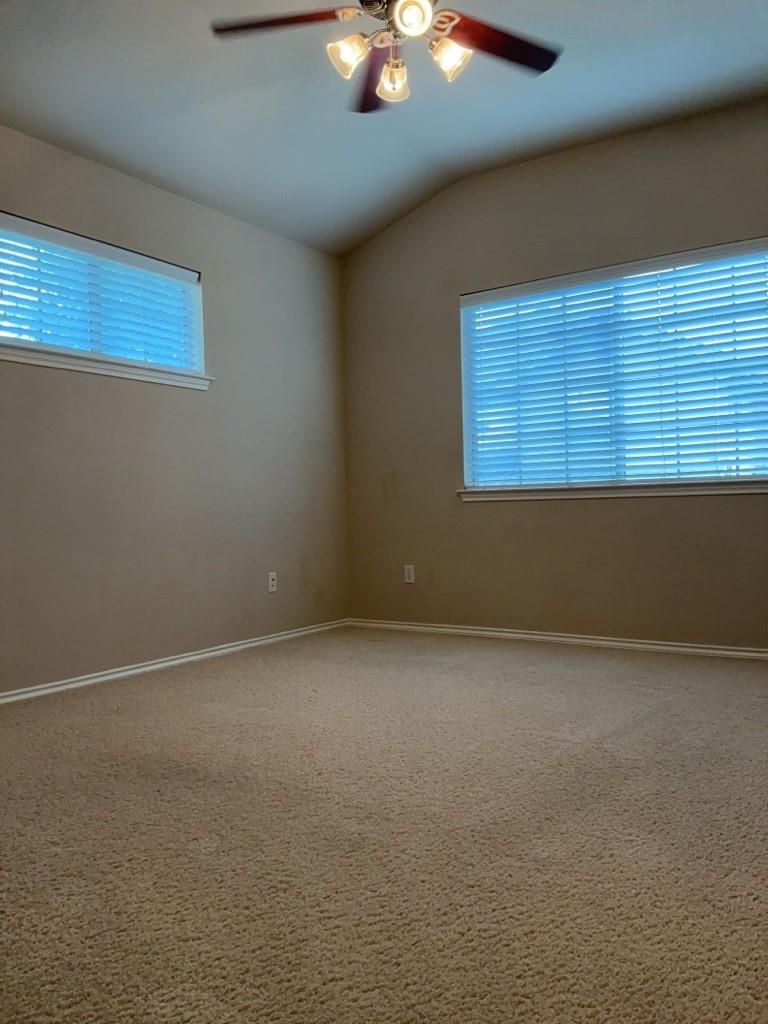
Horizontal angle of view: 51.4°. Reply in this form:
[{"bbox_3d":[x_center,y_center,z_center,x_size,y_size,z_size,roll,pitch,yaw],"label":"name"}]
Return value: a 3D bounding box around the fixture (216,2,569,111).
[{"bbox_3d":[0.066,-1.721,2.708,1.280,0.460,1.260,-1,1,0],"label":"fixture"}]

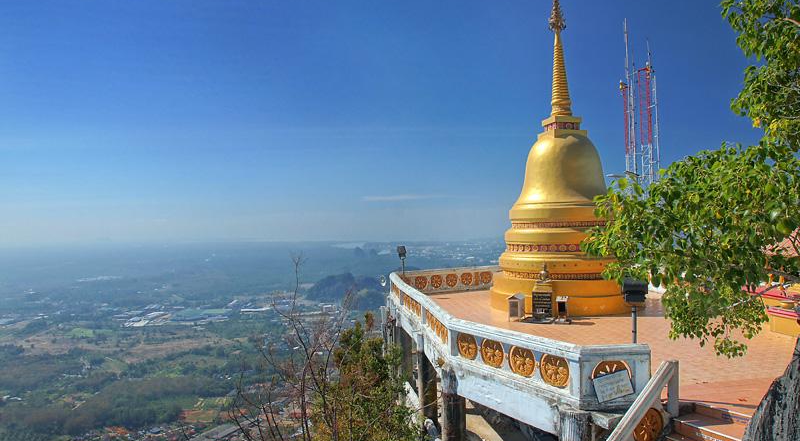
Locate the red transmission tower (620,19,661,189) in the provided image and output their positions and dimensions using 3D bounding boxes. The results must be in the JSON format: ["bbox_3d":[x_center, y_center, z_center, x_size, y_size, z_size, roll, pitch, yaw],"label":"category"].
[{"bbox_3d":[12.932,-4.143,28.502,2.000,13.450,2.100,-2,-1,0],"label":"red transmission tower"}]

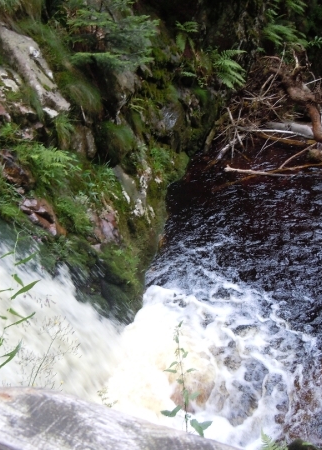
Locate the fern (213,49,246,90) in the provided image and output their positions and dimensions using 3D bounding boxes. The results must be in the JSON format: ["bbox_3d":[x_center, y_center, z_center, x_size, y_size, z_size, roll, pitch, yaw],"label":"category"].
[{"bbox_3d":[1.163,-2.658,8.830,0.560,0.540,0.550,11,34,17],"label":"fern"}]

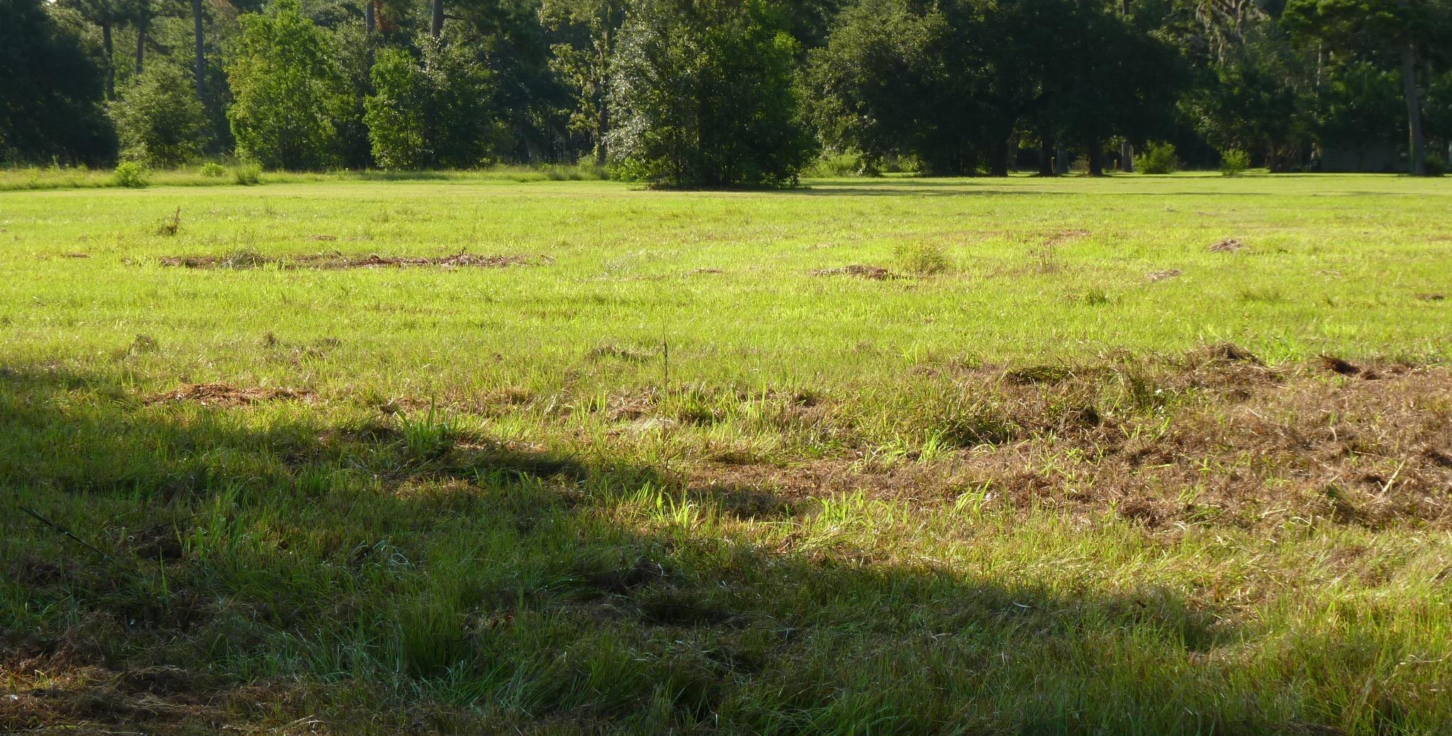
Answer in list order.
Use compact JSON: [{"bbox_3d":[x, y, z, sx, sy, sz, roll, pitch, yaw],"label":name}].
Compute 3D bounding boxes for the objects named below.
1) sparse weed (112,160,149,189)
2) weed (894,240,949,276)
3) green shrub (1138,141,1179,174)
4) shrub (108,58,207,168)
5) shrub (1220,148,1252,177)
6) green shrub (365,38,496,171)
[{"bbox_3d":[-20.703,-6.737,118.000,1.261,0.985,1.135,-1,4,-10],"label":"sparse weed"},{"bbox_3d":[2.368,-1.328,41.000,0.698,0.401,0.593,0,4,3],"label":"weed"},{"bbox_3d":[20.635,-10.006,162.000,1.947,1.569,1.752,0,4,7],"label":"green shrub"},{"bbox_3d":[-24.589,-11.043,147.000,4.270,4.761,4.056,-1,4,-9],"label":"shrub"},{"bbox_3d":[23.262,-9.367,155.000,1.449,1.294,1.377,1,4,9],"label":"shrub"},{"bbox_3d":[-12.611,-11.256,145.000,5.616,5.713,4.773,0,4,-5],"label":"green shrub"}]

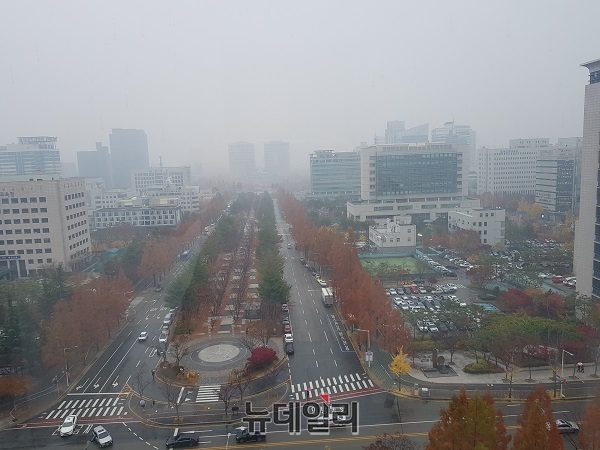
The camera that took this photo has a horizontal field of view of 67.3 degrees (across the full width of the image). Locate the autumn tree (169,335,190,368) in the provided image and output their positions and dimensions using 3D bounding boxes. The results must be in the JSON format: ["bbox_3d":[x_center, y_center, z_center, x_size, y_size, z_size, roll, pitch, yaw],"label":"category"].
[{"bbox_3d":[-25.395,26.427,94.382,4.500,6.300,4.300,-2,8,-4],"label":"autumn tree"}]

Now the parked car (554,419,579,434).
[{"bbox_3d":[39.364,30.407,68.242,4.550,1.480,1.850,-2,8,-4],"label":"parked car"}]

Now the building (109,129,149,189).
[{"bbox_3d":[-253.726,-92.749,672.963,43.000,99.000,34.000,-3,8,-4],"label":"building"}]

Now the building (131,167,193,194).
[{"bbox_3d":[-130.336,-33.773,428.599,49.000,41.400,24.000,-3,8,-4],"label":"building"}]

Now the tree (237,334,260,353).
[{"bbox_3d":[-11.351,26.241,100.441,4.800,4.100,4.600,-2,8,-4],"label":"tree"}]

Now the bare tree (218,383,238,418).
[{"bbox_3d":[-12.233,29.428,75.570,3.350,6.460,3.350,-3,8,-4],"label":"bare tree"}]

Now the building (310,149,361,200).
[{"bbox_3d":[32.140,-43.550,417.280,46.950,48.020,20.000,-3,8,-4],"label":"building"}]

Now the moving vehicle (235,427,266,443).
[{"bbox_3d":[-7.480,32.320,69.680,4.550,1.500,1.830,-3,8,-3],"label":"moving vehicle"}]

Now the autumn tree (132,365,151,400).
[{"bbox_3d":[-29.285,28.844,83.026,3.320,6.860,3.320,-3,8,-4],"label":"autumn tree"}]

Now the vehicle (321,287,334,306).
[{"bbox_3d":[8.180,21.717,134.891,2.400,3.400,8.500,-3,8,-4],"label":"vehicle"}]

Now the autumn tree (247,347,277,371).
[{"bbox_3d":[-7.918,27.248,94.221,6.000,3.600,5.600,-2,8,-4],"label":"autumn tree"}]

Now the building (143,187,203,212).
[{"bbox_3d":[-108.600,-20.850,385.960,46.580,22.870,20.000,-3,8,-4],"label":"building"}]

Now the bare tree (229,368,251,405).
[{"bbox_3d":[-10.730,28.410,79.160,3.890,6.750,3.890,-3,8,-4],"label":"bare tree"}]

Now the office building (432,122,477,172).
[{"bbox_3d":[226.730,-105.440,668.510,57.180,82.990,32.000,-3,8,-4],"label":"office building"}]

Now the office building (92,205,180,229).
[{"bbox_3d":[-116.862,-5.868,326.071,58.000,14.000,14.000,-2,8,2],"label":"office building"}]

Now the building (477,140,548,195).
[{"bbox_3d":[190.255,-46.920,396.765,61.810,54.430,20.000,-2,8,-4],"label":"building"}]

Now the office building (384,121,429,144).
[{"bbox_3d":[169.529,-117.519,738.783,70.740,101.310,36.000,-2,8,-4],"label":"office building"}]

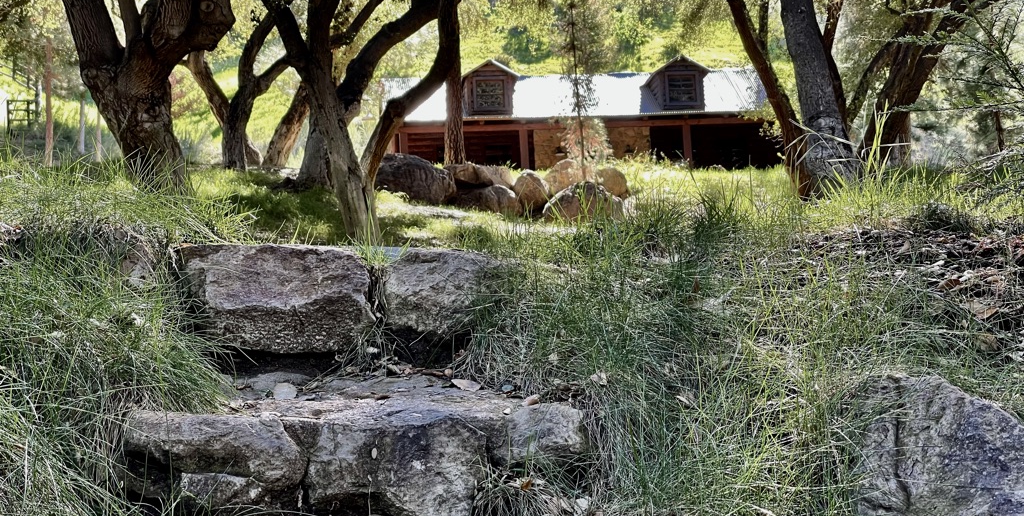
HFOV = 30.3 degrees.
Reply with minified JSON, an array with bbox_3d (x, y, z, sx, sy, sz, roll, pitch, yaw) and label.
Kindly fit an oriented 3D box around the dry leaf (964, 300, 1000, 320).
[{"bbox_3d":[1.044,0.117,4.200,0.078,0.020,0.060,-1,3,0],"label":"dry leaf"}]

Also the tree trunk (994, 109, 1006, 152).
[{"bbox_3d":[6.451,-1.684,25.000,0.106,0.581,0.100,-10,3,0],"label":"tree trunk"}]

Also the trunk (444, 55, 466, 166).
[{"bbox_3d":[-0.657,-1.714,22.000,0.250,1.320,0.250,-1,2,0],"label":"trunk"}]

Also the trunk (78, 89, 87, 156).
[{"bbox_3d":[-6.352,-2.004,28.000,0.090,0.950,0.090,-1,2,0],"label":"trunk"}]

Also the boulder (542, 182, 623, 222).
[{"bbox_3d":[0.643,-0.491,16.900,0.741,0.366,0.620,-1,3,0],"label":"boulder"}]

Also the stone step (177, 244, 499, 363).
[{"bbox_3d":[-0.435,0.115,4.800,0.780,0.265,0.480,-1,2,0],"label":"stone step"}]

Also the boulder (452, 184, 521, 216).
[{"bbox_3d":[-0.213,-0.518,17.200,0.618,0.300,0.500,-1,3,0],"label":"boulder"}]

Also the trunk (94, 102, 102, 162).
[{"bbox_3d":[-6.552,-1.989,30.000,0.103,0.951,0.100,-1,3,0],"label":"trunk"}]

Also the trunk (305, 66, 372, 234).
[{"bbox_3d":[-0.779,-0.483,8.500,0.290,0.750,0.230,-1,2,0],"label":"trunk"}]

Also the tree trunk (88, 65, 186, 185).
[{"bbox_3d":[-2.018,-0.719,10.200,0.470,0.640,0.420,-1,2,0],"label":"tree trunk"}]

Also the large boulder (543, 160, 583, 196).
[{"bbox_3d":[0.480,-0.723,17.000,0.450,0.360,0.420,-1,2,0],"label":"large boulder"}]

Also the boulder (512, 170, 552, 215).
[{"bbox_3d":[0.181,-0.604,17.600,0.353,0.418,0.380,-1,3,0],"label":"boulder"}]

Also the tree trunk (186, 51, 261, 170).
[{"bbox_3d":[-3.353,-1.714,22.000,0.860,1.395,0.500,-1,3,0],"label":"tree trunk"}]

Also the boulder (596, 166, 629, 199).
[{"bbox_3d":[0.989,-0.748,19.000,0.361,0.341,0.380,-1,3,0],"label":"boulder"}]

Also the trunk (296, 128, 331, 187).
[{"bbox_3d":[-1.661,-0.849,16.000,0.321,0.490,0.320,-1,3,0],"label":"trunk"}]

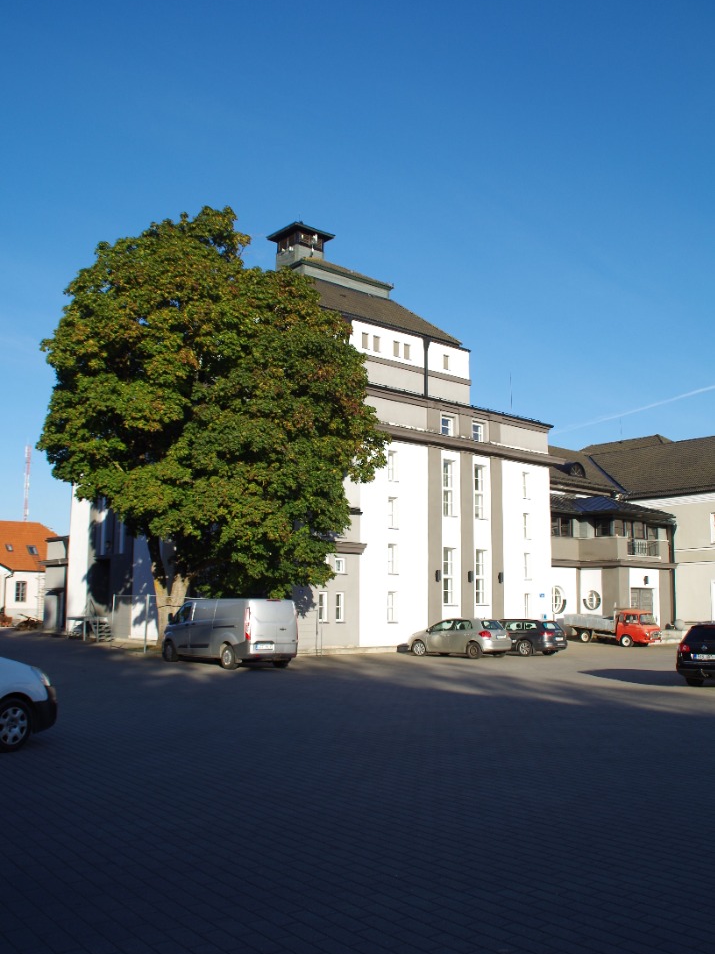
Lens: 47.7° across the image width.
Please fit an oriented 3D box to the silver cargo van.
[{"bbox_3d":[-4.197,4.924,25.536,2.030,2.020,5.300,9,-12,-41],"label":"silver cargo van"}]

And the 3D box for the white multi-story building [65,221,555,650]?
[{"bbox_3d":[-3.533,-2.780,45.576,16.900,23.500,23.000,8,-11,-38],"label":"white multi-story building"}]

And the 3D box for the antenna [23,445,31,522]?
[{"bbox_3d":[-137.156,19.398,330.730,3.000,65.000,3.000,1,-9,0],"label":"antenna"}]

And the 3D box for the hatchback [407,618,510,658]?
[{"bbox_3d":[3.936,6.241,31.521,4.220,1.500,1.770,-8,-13,44],"label":"hatchback"}]

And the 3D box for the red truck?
[{"bbox_3d":[13.098,7.699,41.333,1.860,1.920,4.650,8,-12,-40],"label":"red truck"}]

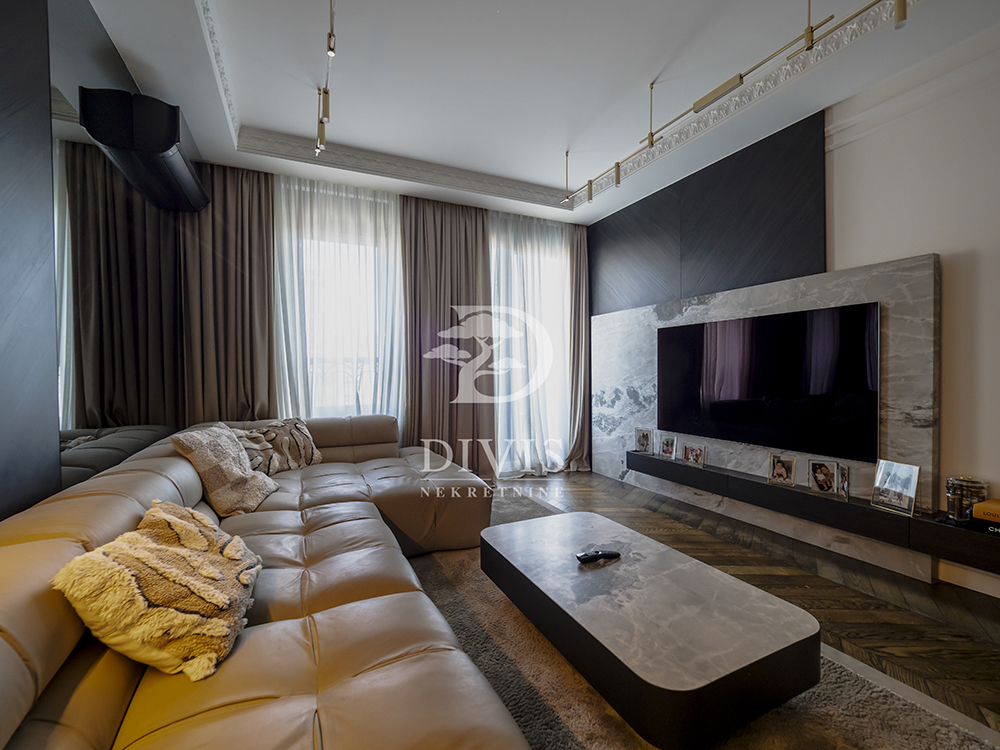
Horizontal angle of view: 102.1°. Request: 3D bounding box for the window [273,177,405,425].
[{"bbox_3d":[-1.463,-0.293,3.762,1.136,2.866,0.120,0,0,-22],"label":"window"}]

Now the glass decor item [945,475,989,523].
[{"bbox_3d":[2.387,0.637,2.066,0.135,0.185,0.135,0,0,-28],"label":"glass decor item"}]

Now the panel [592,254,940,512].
[{"bbox_3d":[1.765,0.232,3.462,0.100,1.800,2.773,0,0,-28],"label":"panel"}]

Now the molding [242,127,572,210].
[{"bbox_3d":[-0.605,-1.808,3.646,3.018,0.160,0.085,0,0,-23],"label":"molding"}]

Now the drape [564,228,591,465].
[{"bbox_3d":[0.903,-0.306,4.713,0.343,2.866,0.150,0,0,-22],"label":"drape"}]

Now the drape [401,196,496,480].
[{"bbox_3d":[-0.515,-0.310,4.220,0.950,2.900,0.160,0,0,-22],"label":"drape"}]

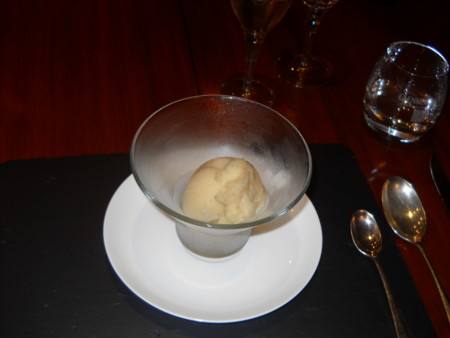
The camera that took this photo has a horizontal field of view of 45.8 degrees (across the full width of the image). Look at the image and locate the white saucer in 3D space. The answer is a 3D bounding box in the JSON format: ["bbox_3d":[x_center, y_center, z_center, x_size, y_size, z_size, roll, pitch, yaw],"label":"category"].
[{"bbox_3d":[-0.010,0.055,0.478,0.190,0.021,0.190,2,48,-3],"label":"white saucer"}]

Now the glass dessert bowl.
[{"bbox_3d":[-0.005,0.020,0.440,0.138,0.095,0.138,2,48,-3],"label":"glass dessert bowl"}]

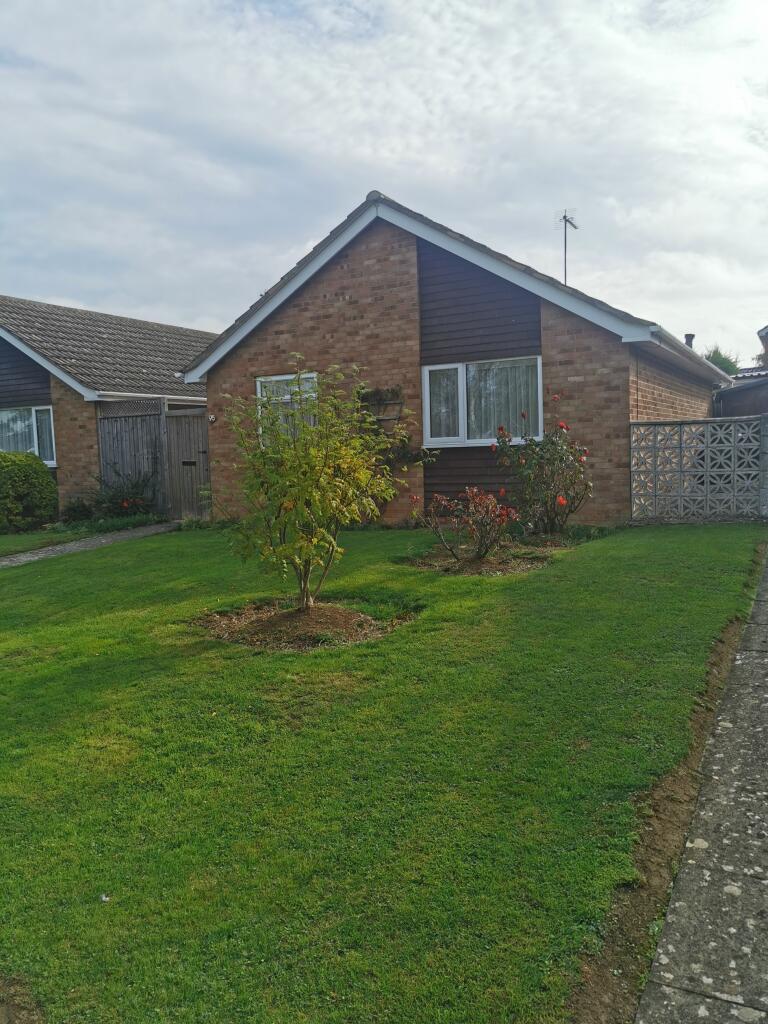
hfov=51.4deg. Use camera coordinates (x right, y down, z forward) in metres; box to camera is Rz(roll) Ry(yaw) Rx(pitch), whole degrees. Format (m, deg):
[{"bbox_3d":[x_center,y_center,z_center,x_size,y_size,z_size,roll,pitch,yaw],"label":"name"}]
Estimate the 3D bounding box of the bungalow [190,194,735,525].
[{"bbox_3d":[2.219,-2.581,15.692,7.690,4.720,9.470,1,5,29],"label":"bungalow"}]

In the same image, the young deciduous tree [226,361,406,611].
[{"bbox_3d":[-0.543,-0.213,6.420,1.420,2.000,1.420,-2,4,0],"label":"young deciduous tree"}]

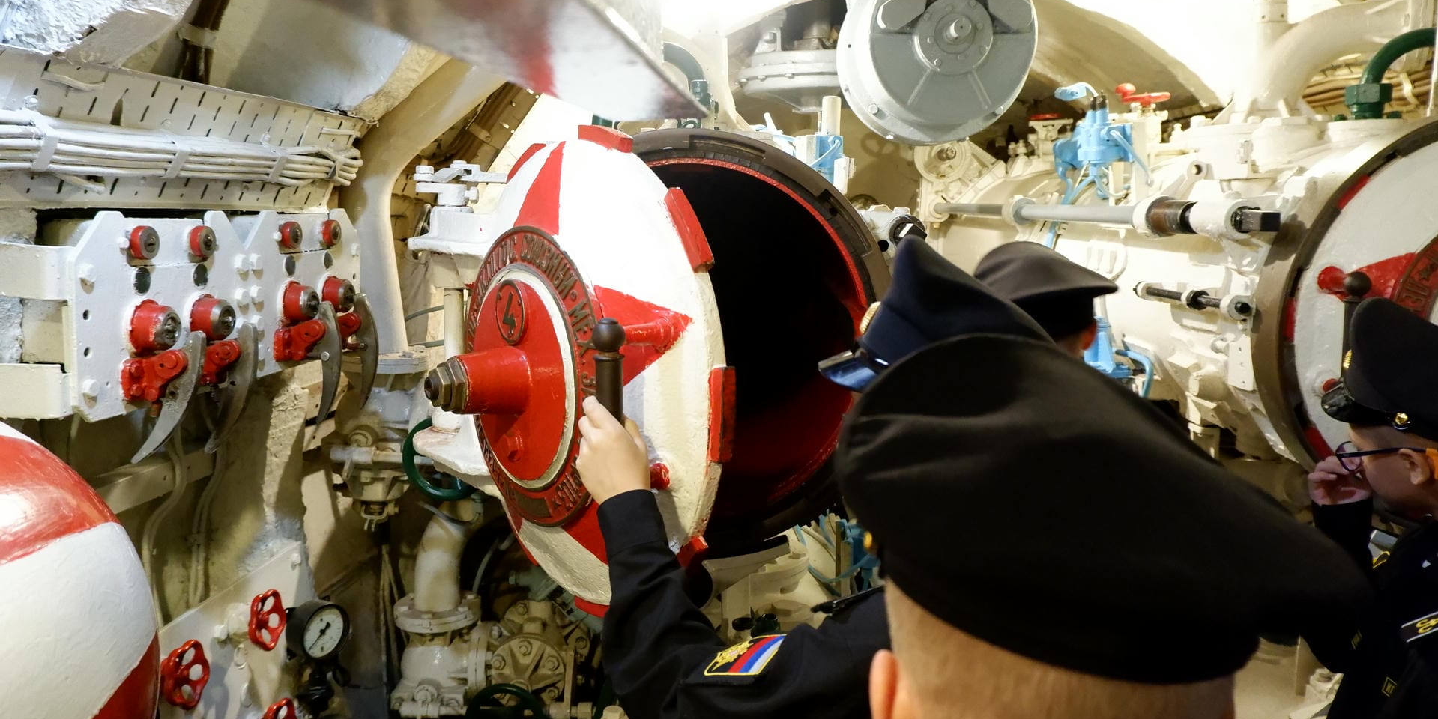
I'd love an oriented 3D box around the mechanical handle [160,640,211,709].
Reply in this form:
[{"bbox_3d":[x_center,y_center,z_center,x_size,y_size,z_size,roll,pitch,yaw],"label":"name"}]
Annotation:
[{"bbox_3d":[-0.653,0.385,1.212,0.025,0.084,0.084,1,10,7],"label":"mechanical handle"}]

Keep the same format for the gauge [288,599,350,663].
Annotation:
[{"bbox_3d":[-0.634,0.425,1.560,0.050,0.093,0.093,13,14,25],"label":"gauge"}]

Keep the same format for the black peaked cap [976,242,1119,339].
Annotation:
[{"bbox_3d":[0.553,-0.115,1.680,0.250,0.140,0.270,2,10,10],"label":"black peaked cap"}]

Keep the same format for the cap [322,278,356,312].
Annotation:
[{"bbox_3d":[-0.639,-0.108,1.671,0.034,0.059,0.059,5,10,6],"label":"cap"}]

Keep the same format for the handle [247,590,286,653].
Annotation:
[{"bbox_3d":[-0.631,0.365,1.385,0.025,0.084,0.084,1,10,7],"label":"handle"}]

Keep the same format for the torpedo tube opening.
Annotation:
[{"bbox_3d":[-0.047,-0.033,1.510,0.610,0.610,0.160,-2,10,-9],"label":"torpedo tube opening"}]

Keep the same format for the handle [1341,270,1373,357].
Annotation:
[{"bbox_3d":[0.895,-0.029,1.399,0.038,0.195,0.040,-2,10,-9],"label":"handle"}]

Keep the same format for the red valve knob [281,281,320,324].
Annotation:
[{"bbox_3d":[-0.676,-0.092,1.600,0.036,0.060,0.060,6,10,11],"label":"red valve knob"}]

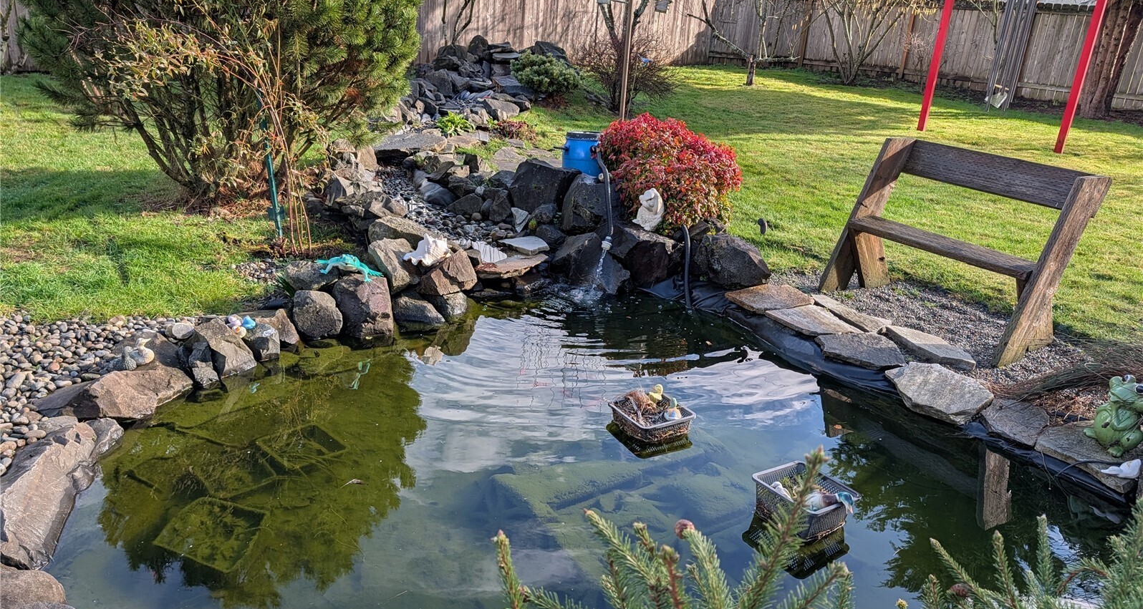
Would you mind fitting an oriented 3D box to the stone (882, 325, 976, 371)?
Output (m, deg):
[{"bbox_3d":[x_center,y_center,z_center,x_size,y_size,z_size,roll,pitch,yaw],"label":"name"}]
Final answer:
[{"bbox_3d":[1.857,0.224,4.173,0.307,0.050,0.520,2,20,-8],"label":"stone"}]

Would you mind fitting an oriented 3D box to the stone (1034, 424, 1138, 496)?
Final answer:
[{"bbox_3d":[2.170,0.616,3.266,0.442,0.050,0.413,-6,22,-27],"label":"stone"}]

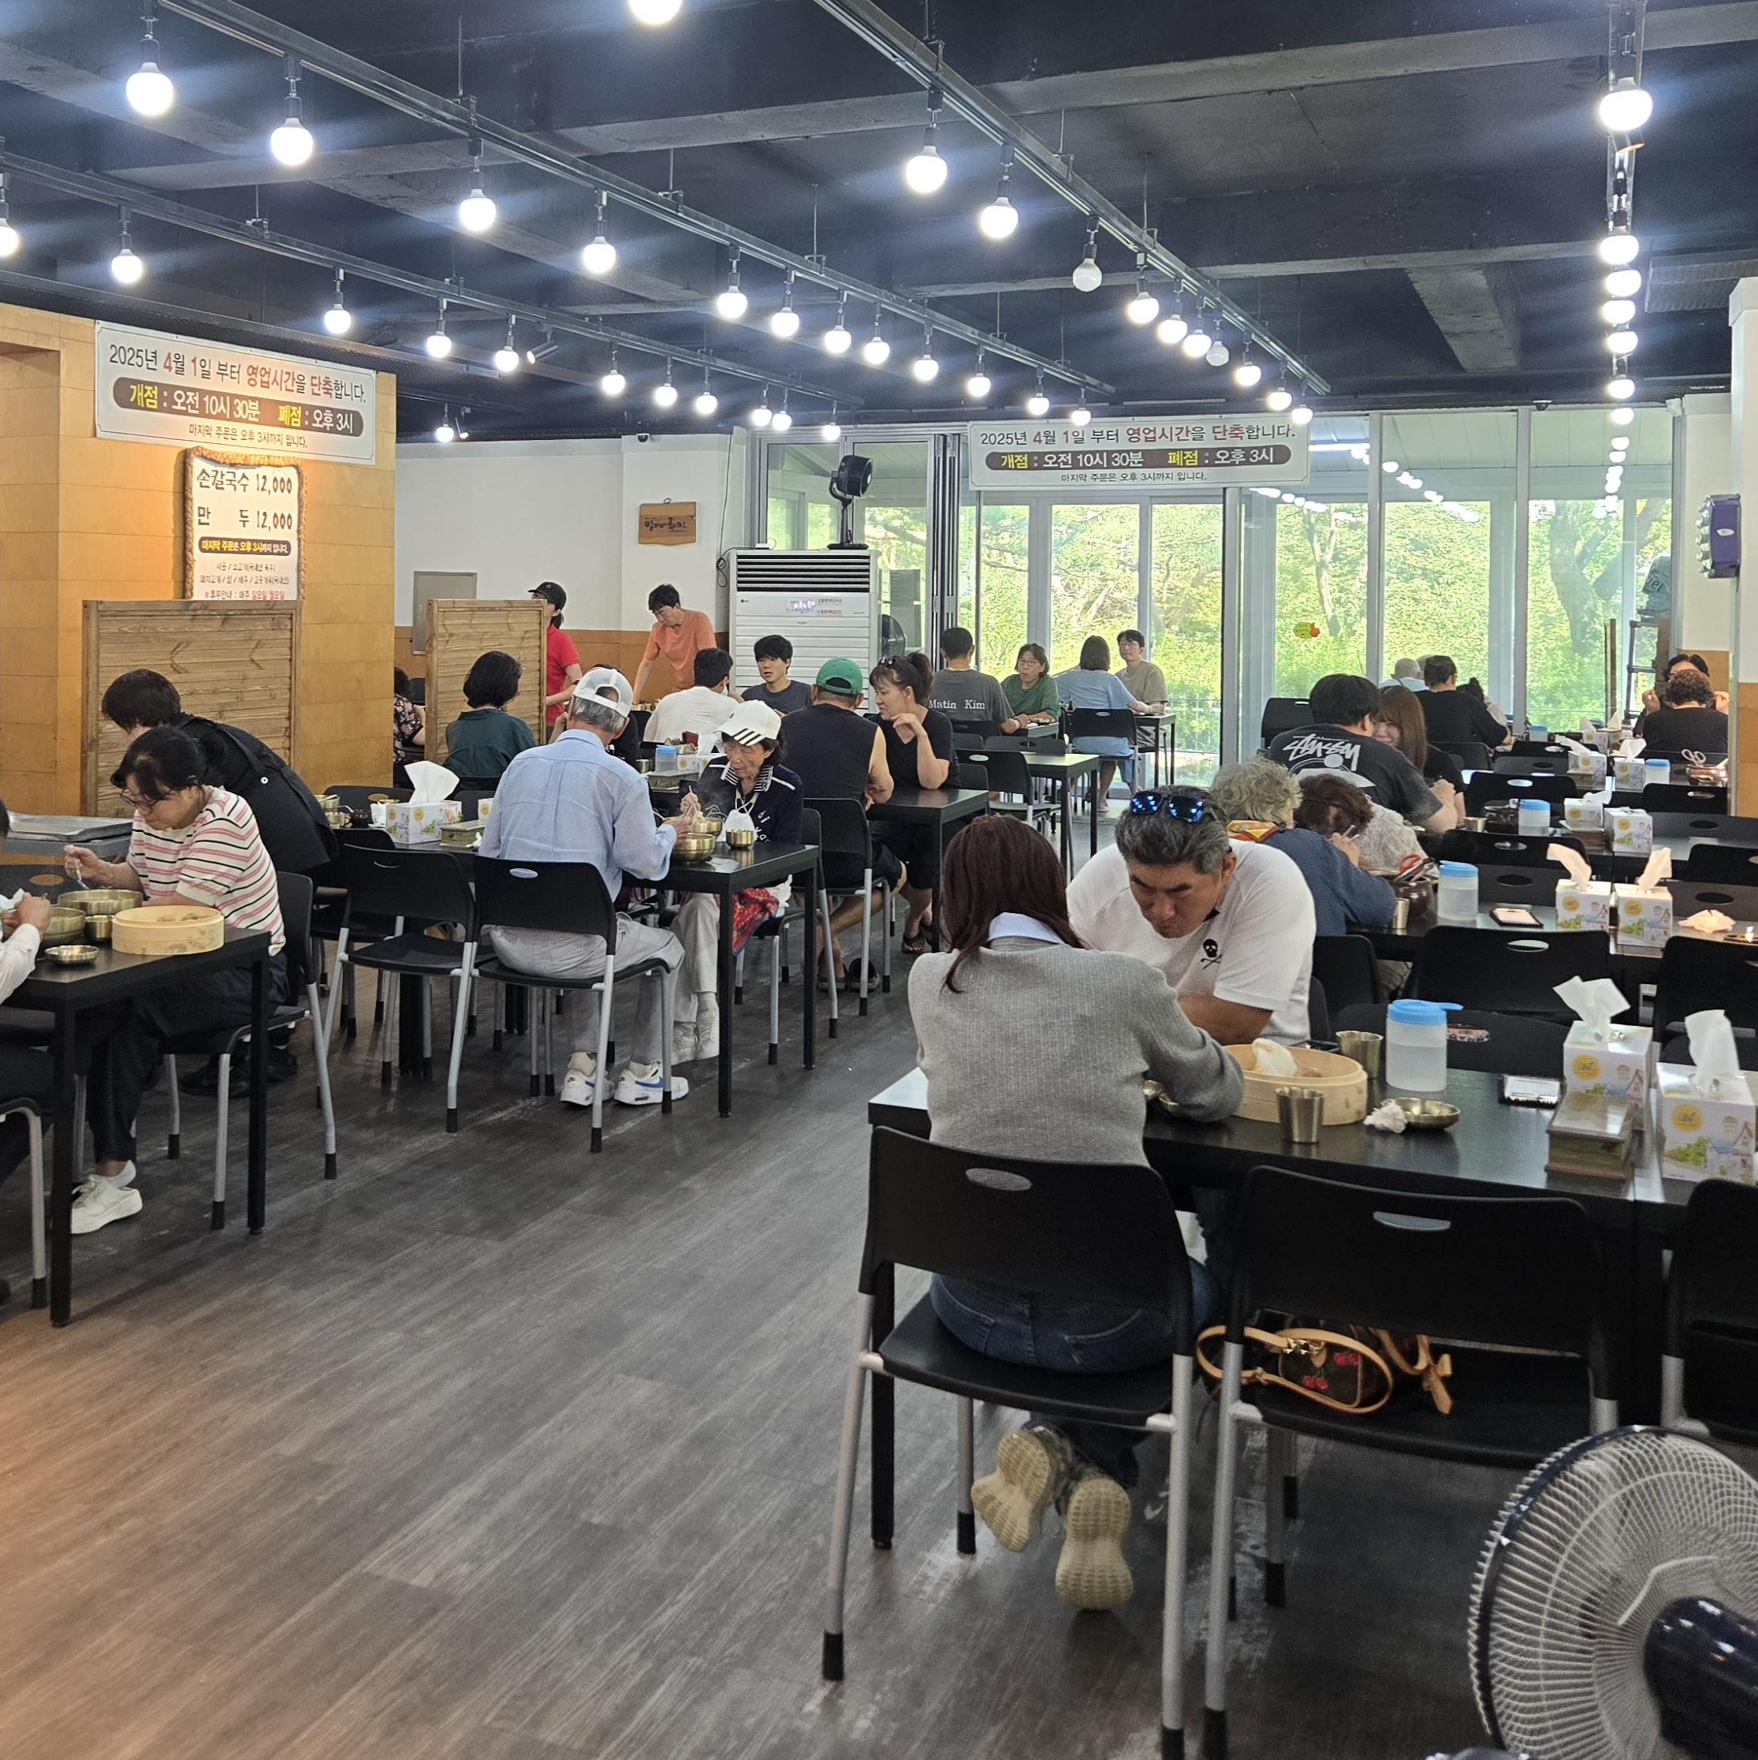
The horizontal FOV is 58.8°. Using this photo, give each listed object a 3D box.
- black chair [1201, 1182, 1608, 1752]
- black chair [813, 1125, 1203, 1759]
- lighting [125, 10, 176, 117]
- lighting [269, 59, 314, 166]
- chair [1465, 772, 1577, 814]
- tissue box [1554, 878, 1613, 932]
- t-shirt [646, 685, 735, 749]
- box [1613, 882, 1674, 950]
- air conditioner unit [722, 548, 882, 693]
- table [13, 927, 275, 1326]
[{"bbox_3d":[0.785,0.800,2.258,0.500,0.810,0.470,4,8,23],"label":"black chair"},{"bbox_3d":[0.246,0.756,2.376,0.500,0.790,0.480,4,10,22],"label":"black chair"},{"bbox_3d":[-1.520,-1.700,3.250,0.092,0.210,0.092,4,8,23],"label":"lighting"},{"bbox_3d":[-1.385,-1.815,3.680,0.097,0.245,0.097,4,9,25],"label":"lighting"},{"bbox_3d":[3.142,-0.139,7.620,0.490,0.790,0.480,4,10,22],"label":"chair"},{"bbox_3d":[1.840,0.079,4.080,0.123,0.120,0.190,4,8,23],"label":"tissue box"},{"bbox_3d":[-1.015,-0.770,8.500,0.500,0.580,0.300,3,8,20],"label":"t-shirt"},{"bbox_3d":[1.966,0.094,3.995,0.123,0.120,0.190,4,8,23],"label":"box"},{"bbox_3d":[-0.543,-1.415,11.400,1.060,1.950,0.500,2,7,8],"label":"air conditioner unit"},{"bbox_3d":[-2.140,0.500,3.800,1.170,0.740,0.590,4,10,22],"label":"table"}]

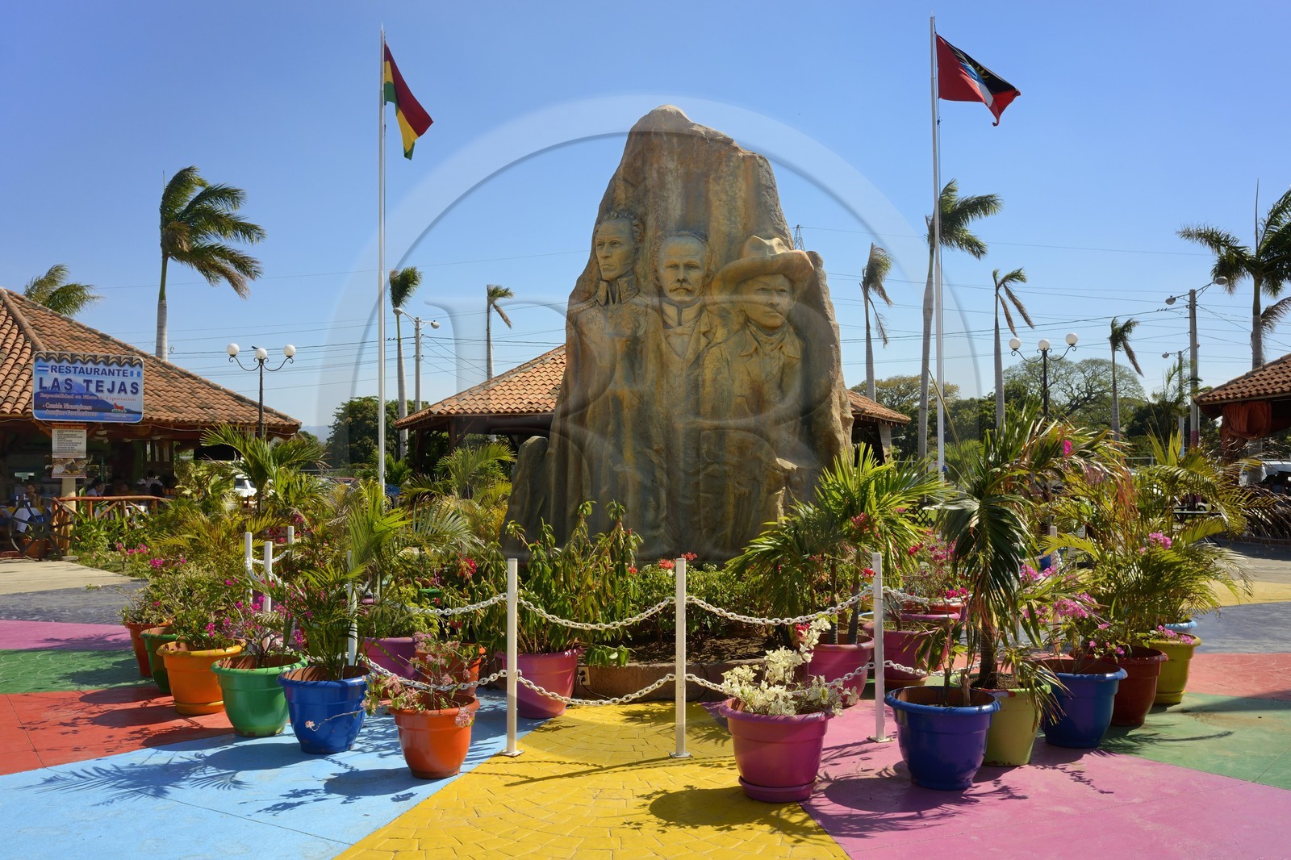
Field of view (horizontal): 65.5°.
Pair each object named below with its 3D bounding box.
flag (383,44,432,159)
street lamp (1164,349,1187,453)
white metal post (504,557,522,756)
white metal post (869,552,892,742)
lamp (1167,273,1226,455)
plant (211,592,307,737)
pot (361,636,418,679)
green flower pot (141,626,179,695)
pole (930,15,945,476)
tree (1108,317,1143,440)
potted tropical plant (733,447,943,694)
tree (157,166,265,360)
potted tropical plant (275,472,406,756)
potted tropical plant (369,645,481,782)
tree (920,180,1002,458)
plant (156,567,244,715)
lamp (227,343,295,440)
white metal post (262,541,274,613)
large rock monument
[{"bbox_3d":[-3.778,-5.230,16.000,0.772,1.823,0.320,0,-2,0],"label":"flag"},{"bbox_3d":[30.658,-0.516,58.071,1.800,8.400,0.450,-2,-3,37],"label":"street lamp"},{"bbox_3d":[-0.723,1.231,5.465,0.100,1.050,0.100,-1,-2,14],"label":"white metal post"},{"bbox_3d":[1.332,1.232,5.717,0.100,1.050,0.100,0,-2,0],"label":"white metal post"},{"bbox_3d":[19.739,-1.195,36.144,0.400,7.944,3.700,0,-2,0],"label":"lamp"},{"bbox_3d":[-2.232,1.335,5.790,0.550,0.780,0.540,0,-2,0],"label":"plant"},{"bbox_3d":[-1.736,1.584,6.847,0.530,0.400,0.530,0,-2,0],"label":"pot"},{"bbox_3d":[-3.244,1.601,6.927,0.480,0.380,0.480,0,-2,0],"label":"green flower pot"},{"bbox_3d":[3.898,-1.750,13.400,0.090,7.557,0.090,0,-2,0],"label":"pole"},{"bbox_3d":[24.858,-1.250,52.166,1.881,9.183,2.000,-1,-2,25],"label":"tree"},{"bbox_3d":[1.300,0.956,6.775,1.423,1.680,1.350,0,-2,0],"label":"potted tropical plant"},{"bbox_3d":[-12.992,-2.597,30.190,3.225,10.513,2.800,1,-2,-23],"label":"tree"},{"bbox_3d":[-1.715,1.022,5.641,0.759,1.488,0.800,0,-2,0],"label":"potted tropical plant"},{"bbox_3d":[-1.087,1.368,4.948,0.550,0.630,0.490,0,-2,0],"label":"potted tropical plant"},{"bbox_3d":[11.894,-3.278,38.000,3.200,12.366,2.600,0,-2,0],"label":"tree"},{"bbox_3d":[-2.802,1.315,6.321,0.560,0.870,0.550,0,-2,0],"label":"plant"},{"bbox_3d":[-7.097,0.330,18.502,1.270,3.880,0.250,1,-3,-25],"label":"lamp"},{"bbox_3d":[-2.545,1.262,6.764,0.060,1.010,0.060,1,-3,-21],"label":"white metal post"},{"bbox_3d":[0.281,-0.607,8.600,2.934,4.346,1.700,0,-2,2],"label":"large rock monument"}]

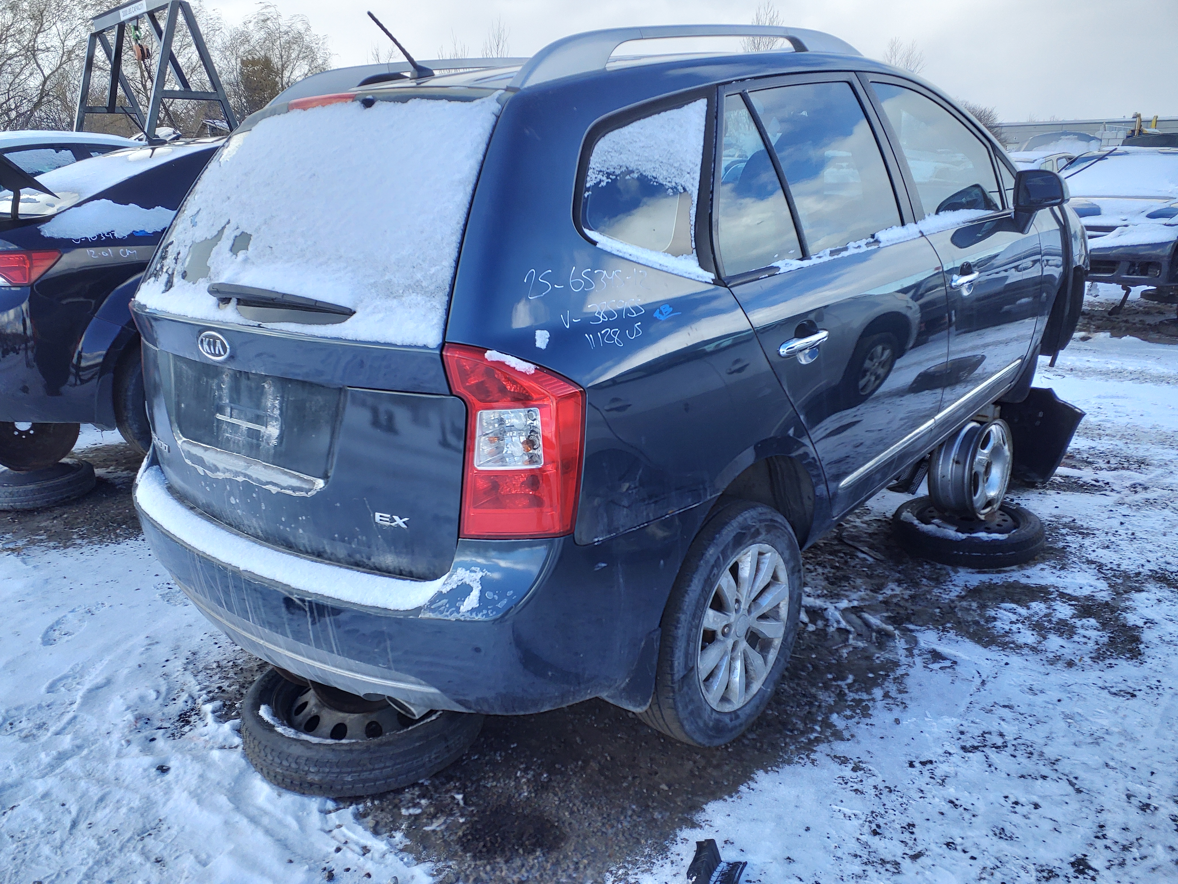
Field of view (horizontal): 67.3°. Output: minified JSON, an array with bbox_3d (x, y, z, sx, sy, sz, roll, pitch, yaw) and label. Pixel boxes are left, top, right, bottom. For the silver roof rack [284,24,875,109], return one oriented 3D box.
[{"bbox_3d":[-0.042,-1.130,2.721,1.130,0.175,1.630,12,24,39],"label":"silver roof rack"}]

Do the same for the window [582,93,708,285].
[{"bbox_3d":[0.156,-0.534,1.897,0.570,0.410,0.090,-21,5,-41],"label":"window"}]

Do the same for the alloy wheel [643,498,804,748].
[{"bbox_3d":[0.329,0.461,2.330,0.204,0.654,0.654,12,24,41],"label":"alloy wheel"}]

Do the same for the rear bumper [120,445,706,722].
[{"bbox_3d":[-0.650,0.279,2.356,1.770,0.450,0.670,12,24,39],"label":"rear bumper"}]

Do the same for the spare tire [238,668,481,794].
[{"bbox_3d":[-0.619,0.745,2.480,0.654,0.185,0.654,-1,11,0],"label":"spare tire"}]

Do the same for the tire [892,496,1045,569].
[{"bbox_3d":[1.546,0.357,3.623,0.570,0.125,0.570,-2,16,1],"label":"tire"}]

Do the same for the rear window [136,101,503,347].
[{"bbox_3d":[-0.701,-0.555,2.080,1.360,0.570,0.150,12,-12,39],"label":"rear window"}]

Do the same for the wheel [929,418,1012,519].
[{"bbox_3d":[1.545,0.099,3.579,0.408,0.408,0.175,-17,20,-42],"label":"wheel"}]

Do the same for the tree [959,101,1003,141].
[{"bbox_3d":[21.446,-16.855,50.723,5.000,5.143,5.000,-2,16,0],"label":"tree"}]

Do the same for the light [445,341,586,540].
[{"bbox_3d":[-0.140,0.009,1.672,0.210,0.395,0.210,12,24,39],"label":"light"}]

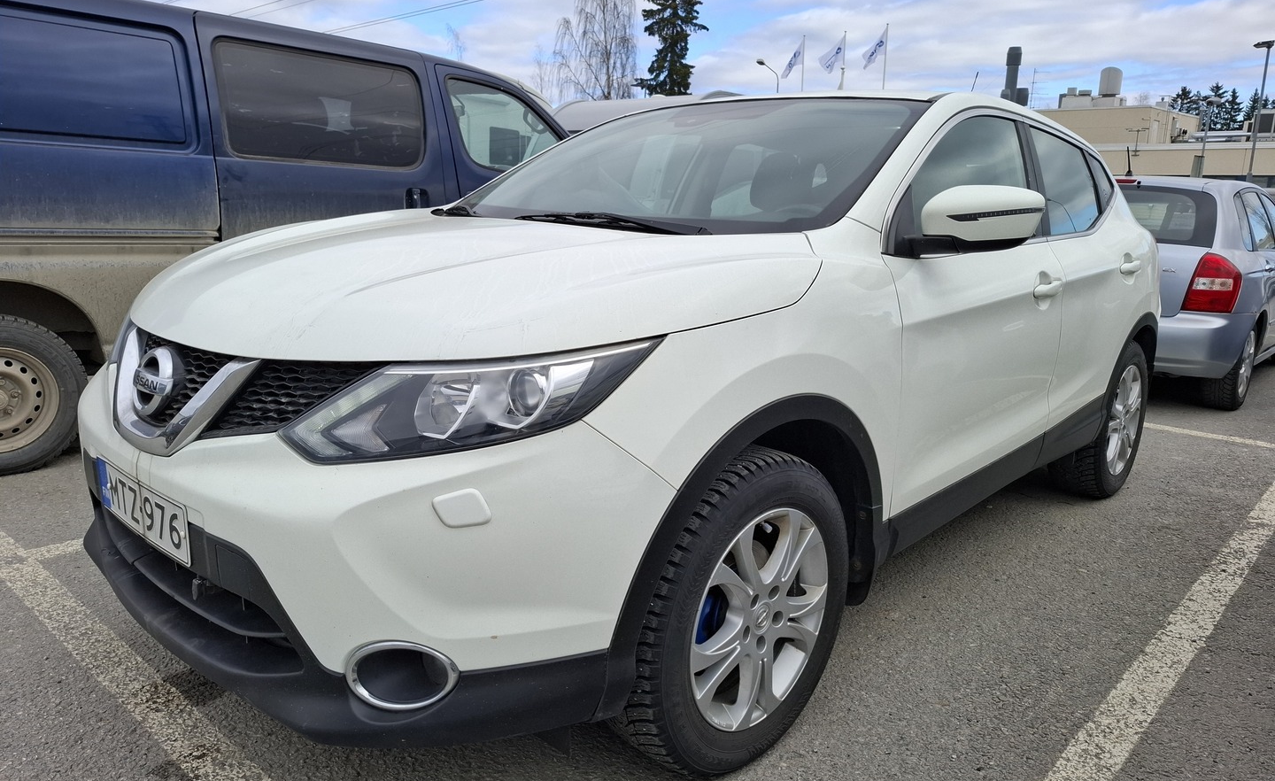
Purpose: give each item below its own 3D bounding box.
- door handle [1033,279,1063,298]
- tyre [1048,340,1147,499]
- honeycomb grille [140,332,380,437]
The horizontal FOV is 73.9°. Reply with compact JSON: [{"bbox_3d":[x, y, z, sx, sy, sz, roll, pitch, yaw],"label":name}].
[{"bbox_3d":[1.284,-0.322,2.660,0.050,0.045,0.230,12,16,42],"label":"door handle"},{"bbox_3d":[2.035,0.112,3.722,0.225,0.685,0.685,12,16,42],"label":"tyre"},{"bbox_3d":[-0.863,-0.021,1.726,1.000,0.200,0.220,12,16,42],"label":"honeycomb grille"}]

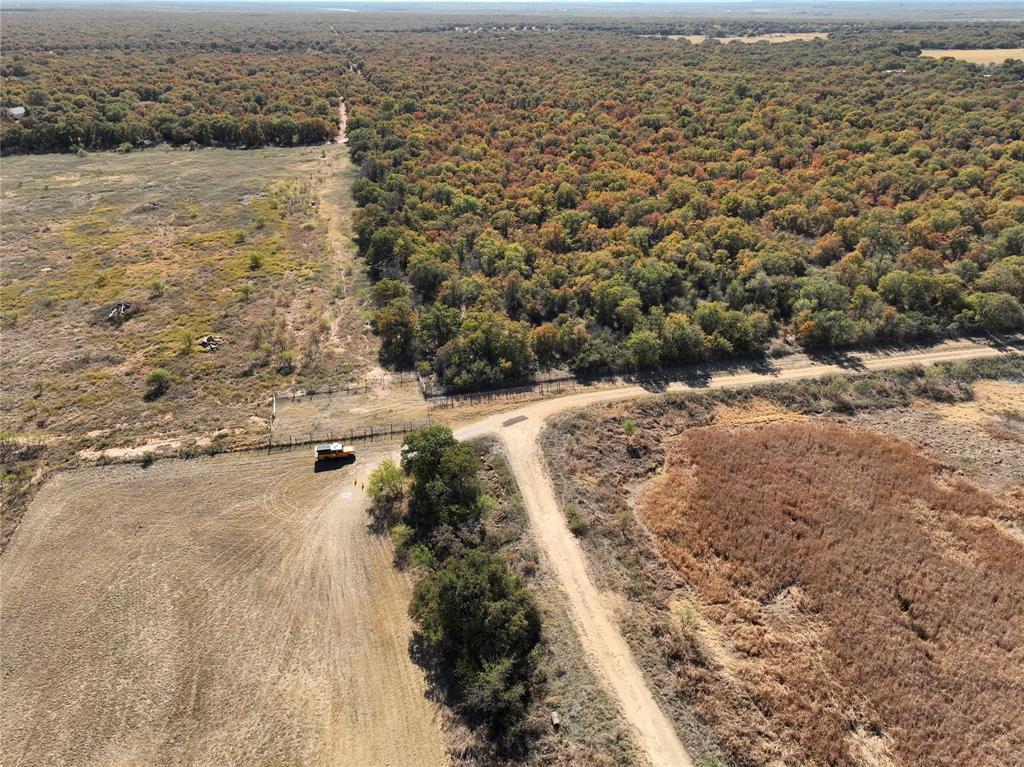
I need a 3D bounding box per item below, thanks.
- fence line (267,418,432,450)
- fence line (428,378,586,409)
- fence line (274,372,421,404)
[{"bbox_3d":[-21.592,6.768,95.322,21.690,1.450,0.200,-6,29,-11],"label":"fence line"},{"bbox_3d":[-0.320,1.323,105.429,24.170,1.420,0.200,-8,29,-14],"label":"fence line"},{"bbox_3d":[-24.690,0.318,107.287,21.740,1.420,0.200,-9,30,-15],"label":"fence line"}]

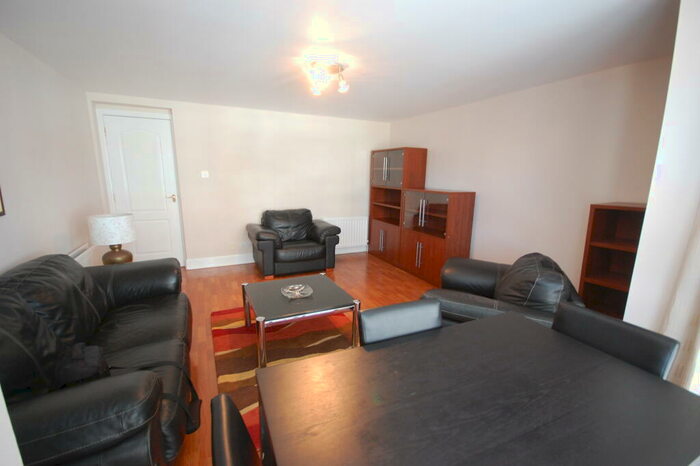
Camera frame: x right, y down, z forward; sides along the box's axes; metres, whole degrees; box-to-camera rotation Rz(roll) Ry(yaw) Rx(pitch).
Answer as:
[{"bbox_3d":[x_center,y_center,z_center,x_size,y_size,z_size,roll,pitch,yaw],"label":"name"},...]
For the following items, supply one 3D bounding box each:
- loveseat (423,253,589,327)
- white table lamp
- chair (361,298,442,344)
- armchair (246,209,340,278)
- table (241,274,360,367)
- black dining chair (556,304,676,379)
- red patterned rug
[{"bbox_3d":[1.136,0.548,2.246,0.900,0.850,1.150,7,13,25],"label":"loveseat"},{"bbox_3d":[-2.238,0.079,2.757,0.310,0.510,0.310,-5,13,-27],"label":"white table lamp"},{"bbox_3d":[0.323,0.757,1.177,0.430,0.850,0.500,-4,13,-23],"label":"chair"},{"bbox_3d":[-0.835,0.086,4.291,1.160,0.850,0.860,-4,13,-24],"label":"armchair"},{"bbox_3d":[-0.438,0.699,2.450,0.750,0.415,0.730,-5,13,-25],"label":"table"},{"bbox_3d":[0.846,0.771,1.153,0.500,0.850,0.430,-6,14,-29],"label":"black dining chair"},{"bbox_3d":[-0.430,0.921,2.365,1.200,0.016,1.750,-5,13,-27],"label":"red patterned rug"}]

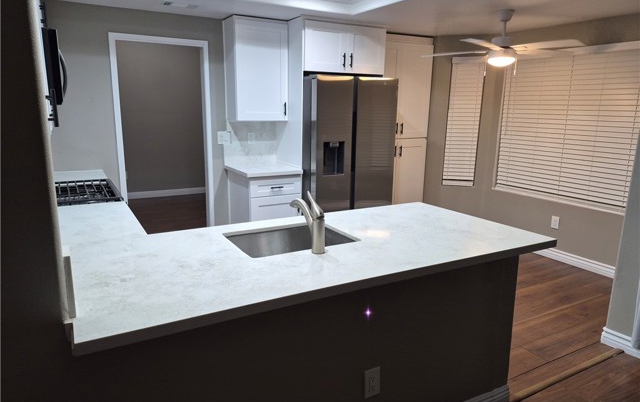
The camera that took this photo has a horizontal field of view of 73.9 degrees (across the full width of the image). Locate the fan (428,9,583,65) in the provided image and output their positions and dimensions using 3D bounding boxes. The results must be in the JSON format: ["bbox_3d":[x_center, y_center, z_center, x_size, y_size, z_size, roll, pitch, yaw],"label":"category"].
[{"bbox_3d":[1.565,-1.381,3.632,1.298,0.454,1.298,-6,14,-28],"label":"fan"}]

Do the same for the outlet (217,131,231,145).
[{"bbox_3d":[-0.970,-0.632,4.304,0.120,0.120,0.010,-6,14,-28],"label":"outlet"}]

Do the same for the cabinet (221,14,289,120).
[{"bbox_3d":[-0.615,-1.268,4.176,0.510,0.940,0.330,-6,14,-28],"label":"cabinet"}]

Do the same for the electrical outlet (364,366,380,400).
[{"bbox_3d":[0.213,0.730,1.705,0.077,0.121,0.008,-6,14,-28],"label":"electrical outlet"}]

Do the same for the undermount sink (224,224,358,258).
[{"bbox_3d":[-0.127,0.300,2.008,0.549,0.218,0.372,-6,14,-28],"label":"undermount sink"}]

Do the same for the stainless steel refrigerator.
[{"bbox_3d":[0.149,-0.340,4.484,0.911,1.779,0.838,-6,14,-28],"label":"stainless steel refrigerator"}]

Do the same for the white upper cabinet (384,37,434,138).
[{"bbox_3d":[0.827,-1.321,4.995,0.867,1.142,0.401,-6,14,-28],"label":"white upper cabinet"}]

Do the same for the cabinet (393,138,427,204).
[{"bbox_3d":[0.812,-0.179,5.241,0.867,1.183,0.401,-6,14,-28],"label":"cabinet"}]

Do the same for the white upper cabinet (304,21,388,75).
[{"bbox_3d":[0.103,-1.508,4.332,0.903,0.451,0.643,-6,14,-28],"label":"white upper cabinet"}]

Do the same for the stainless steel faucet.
[{"bbox_3d":[-0.063,0.073,1.866,0.057,0.251,0.283,-6,14,-28],"label":"stainless steel faucet"}]

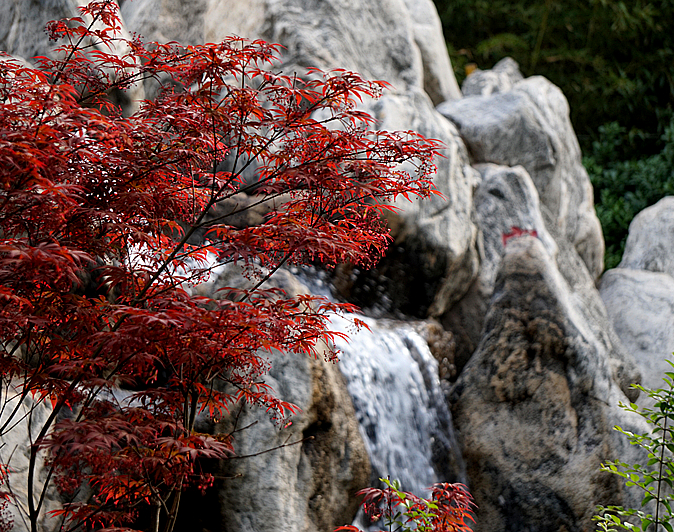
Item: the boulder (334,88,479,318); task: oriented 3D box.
[{"bbox_3d":[0.275,-0.251,12.400,0.590,0.900,0.580,0,2,0],"label":"boulder"}]

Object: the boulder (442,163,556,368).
[{"bbox_3d":[0.638,-0.002,12.200,0.460,0.800,0.460,0,2,0],"label":"boulder"}]

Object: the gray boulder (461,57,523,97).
[{"bbox_3d":[0.665,-0.793,13.200,0.270,0.200,0.240,0,2,0],"label":"gray boulder"}]

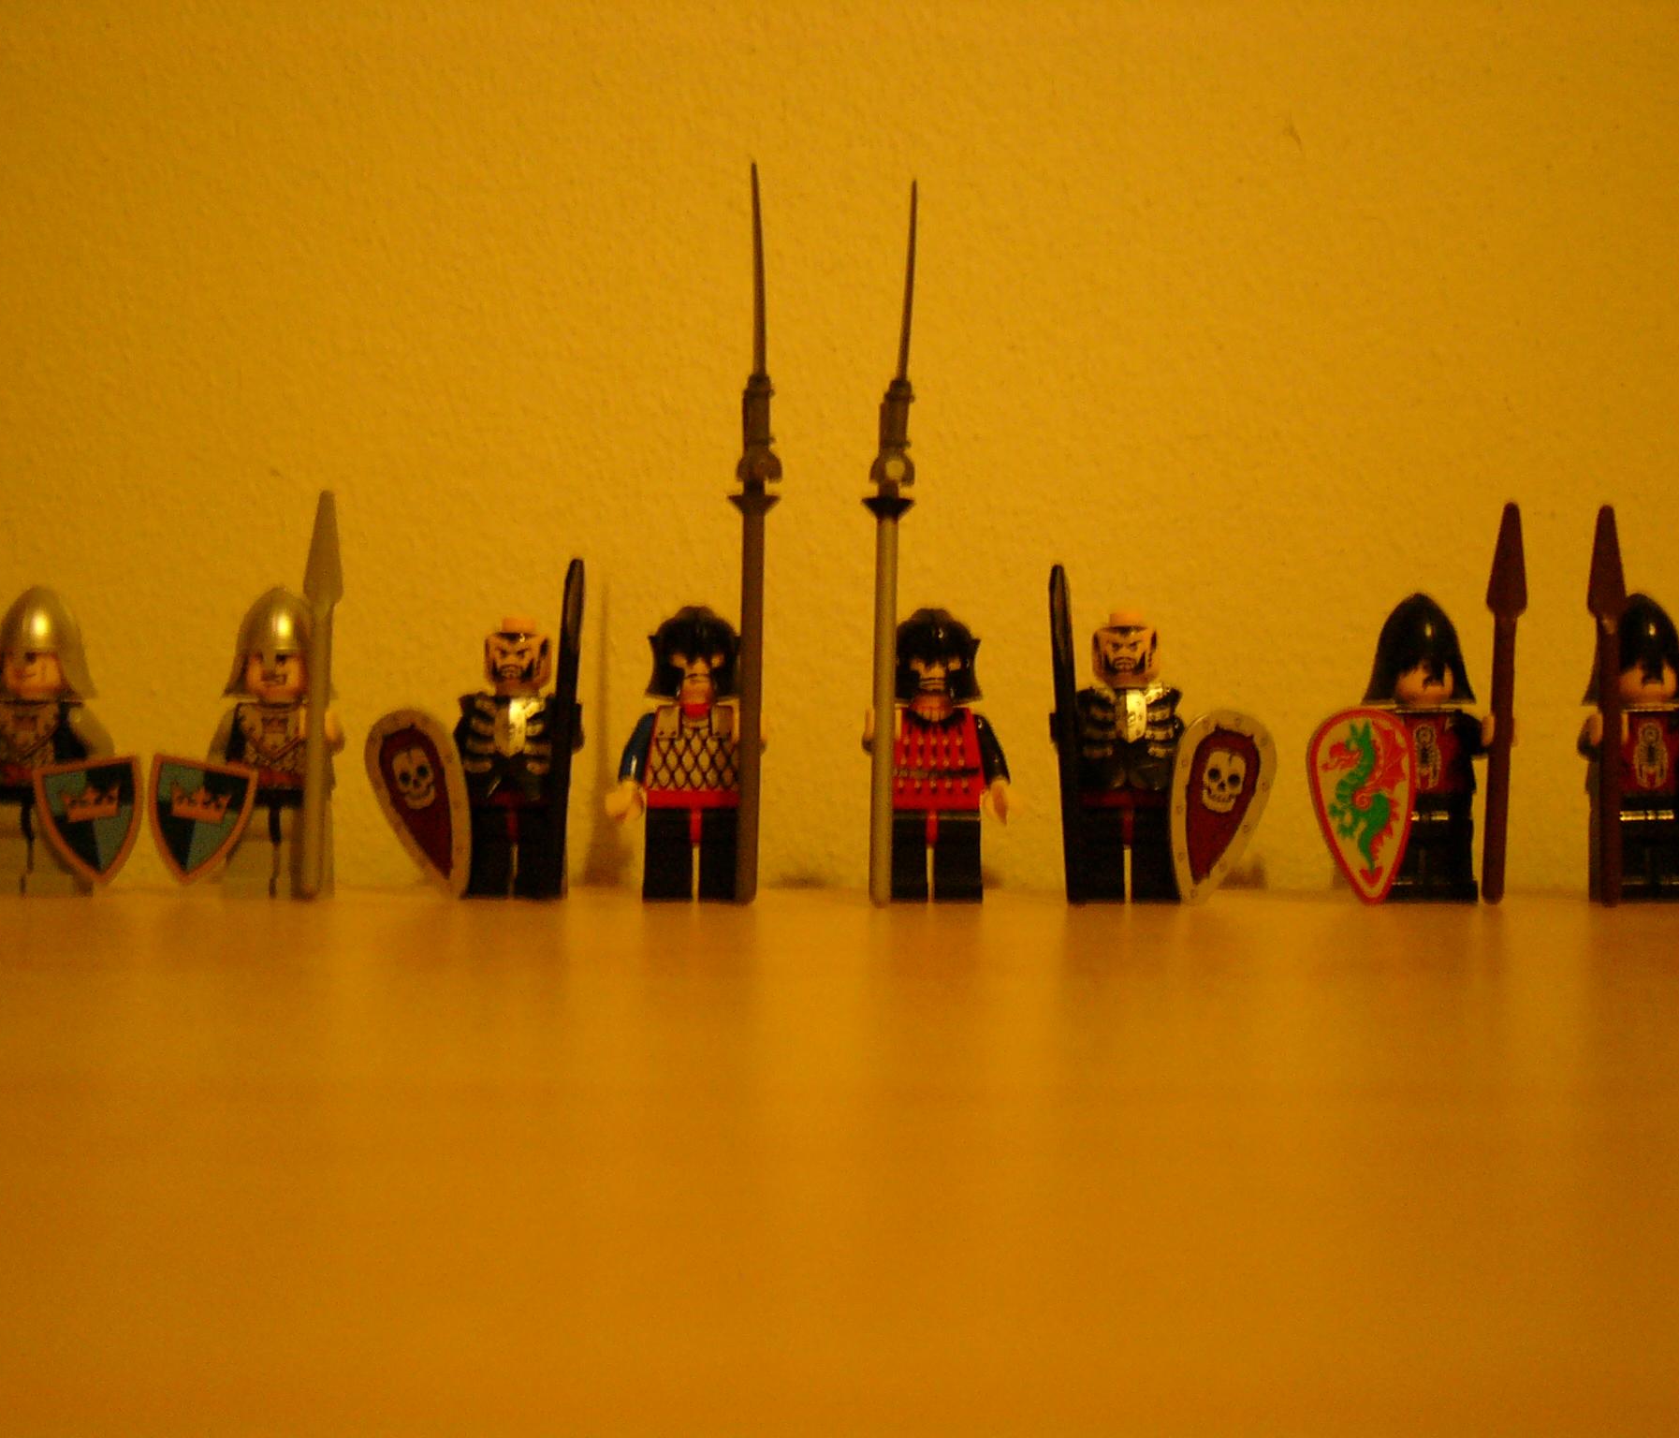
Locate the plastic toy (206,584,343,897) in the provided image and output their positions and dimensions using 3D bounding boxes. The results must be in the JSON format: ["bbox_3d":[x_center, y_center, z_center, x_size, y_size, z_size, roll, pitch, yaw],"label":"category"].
[{"bbox_3d":[-0.081,0.003,0.280,0.022,0.045,0.018,0,0,0],"label":"plastic toy"}]

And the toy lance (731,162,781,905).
[{"bbox_3d":[-0.012,-0.026,0.274,0.007,0.104,0.007,1,0,0],"label":"toy lance"}]

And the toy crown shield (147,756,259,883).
[{"bbox_3d":[-0.094,0.015,0.283,0.015,0.018,0.004,10,11,3],"label":"toy crown shield"}]

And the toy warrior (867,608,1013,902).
[{"bbox_3d":[0.015,0.005,0.287,0.022,0.044,0.021,0,0,1],"label":"toy warrior"}]

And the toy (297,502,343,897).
[{"bbox_3d":[-0.077,-0.004,0.287,0.006,0.060,0.005,2,-3,0],"label":"toy"}]

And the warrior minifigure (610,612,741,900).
[{"bbox_3d":[-0.022,0.005,0.281,0.022,0.043,0.018,0,0,0],"label":"warrior minifigure"}]

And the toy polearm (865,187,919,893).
[{"bbox_3d":[0.008,-0.026,0.287,0.008,0.107,0.008,2,-3,0],"label":"toy polearm"}]

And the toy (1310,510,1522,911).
[{"bbox_3d":[0.081,-0.002,0.279,0.030,0.057,0.024,0,0,0],"label":"toy"}]

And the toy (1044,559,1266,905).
[{"bbox_3d":[0.047,0.003,0.287,0.033,0.050,0.022,0,0,1],"label":"toy"}]

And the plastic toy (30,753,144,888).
[{"bbox_3d":[-0.109,0.015,0.283,0.015,0.018,0.004,-9,11,-5],"label":"plastic toy"}]

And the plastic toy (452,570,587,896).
[{"bbox_3d":[-0.046,0.002,0.279,0.020,0.048,0.019,0,0,0],"label":"plastic toy"}]

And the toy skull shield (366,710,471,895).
[{"bbox_3d":[-0.059,0.013,0.277,0.015,0.028,0.006,-16,0,12],"label":"toy skull shield"}]

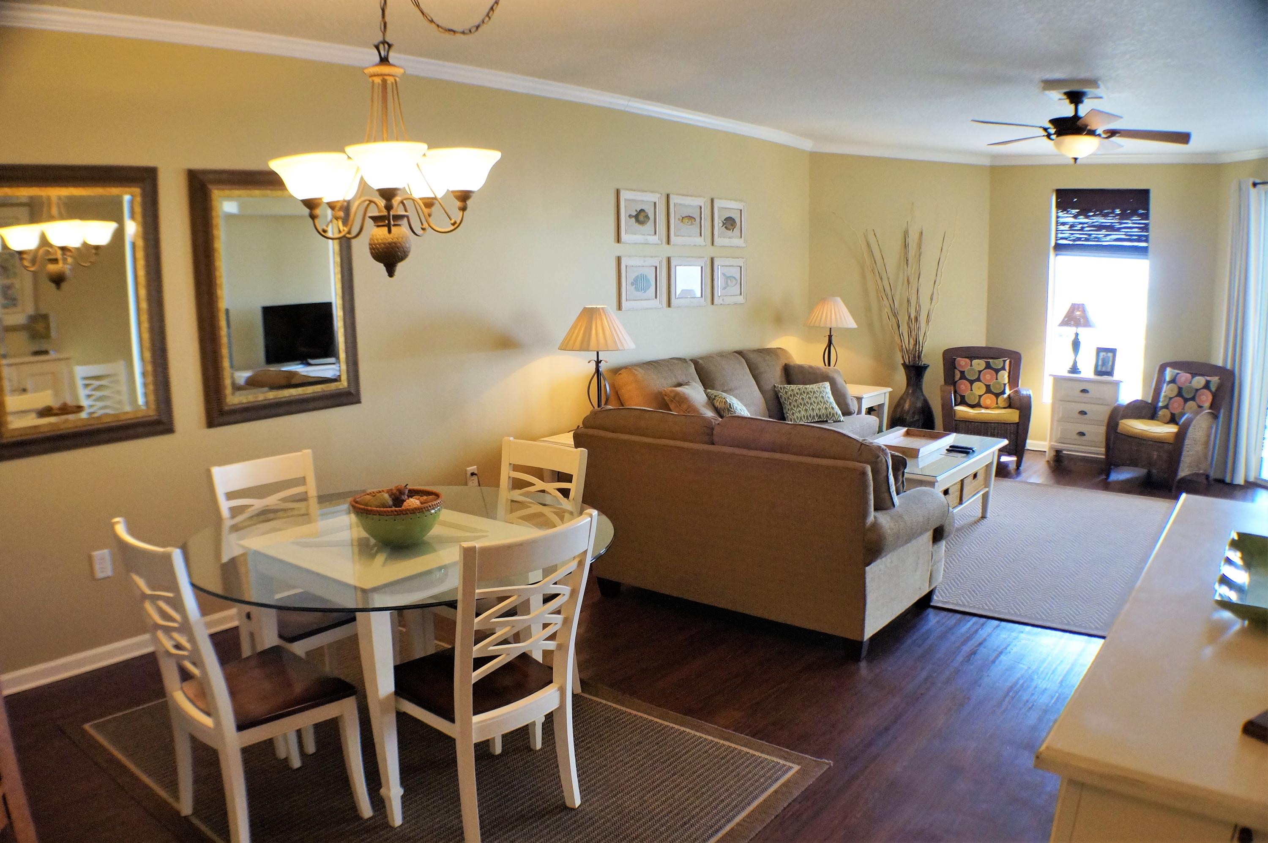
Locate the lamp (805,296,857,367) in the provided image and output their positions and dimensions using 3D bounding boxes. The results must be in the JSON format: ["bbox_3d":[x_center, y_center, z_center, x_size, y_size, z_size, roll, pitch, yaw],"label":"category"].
[{"bbox_3d":[1.633,-0.654,7.904,0.450,0.767,0.450,6,12,37],"label":"lamp"}]

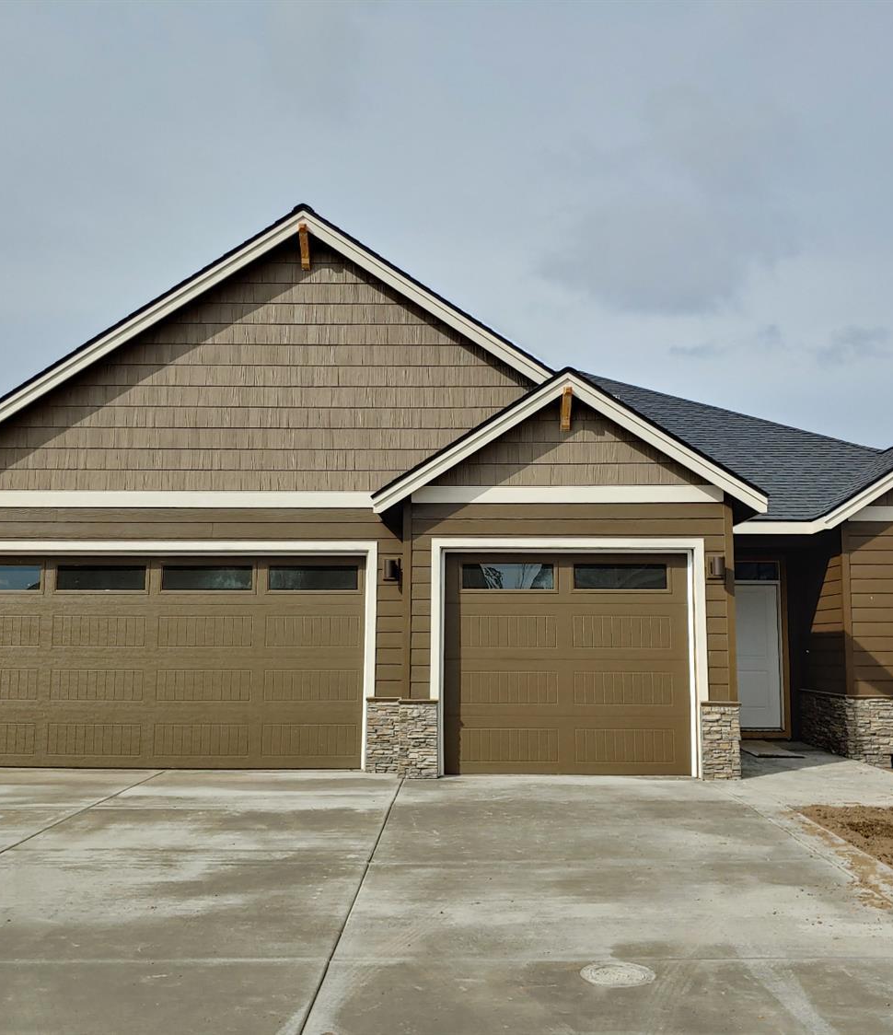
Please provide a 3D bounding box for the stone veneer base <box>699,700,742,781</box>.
[{"bbox_3d":[2.892,2.355,10.584,0.424,0.798,0.199,0,-7,1],"label":"stone veneer base"}]

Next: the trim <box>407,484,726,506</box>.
[{"bbox_3d":[1.319,-0.249,10.889,3.399,0.182,0.040,0,-7,1],"label":"trim"}]

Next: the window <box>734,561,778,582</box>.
[{"bbox_3d":[4.271,0.778,14.268,0.947,0.285,0.100,0,-7,1],"label":"window"}]

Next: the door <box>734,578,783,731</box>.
[{"bbox_3d":[4.260,1.993,14.126,0.947,2.093,0.100,0,-7,1],"label":"door"}]

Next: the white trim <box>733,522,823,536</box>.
[{"bbox_3d":[4.041,0.135,12.535,1.159,0.163,0.050,0,-7,1],"label":"white trim"}]

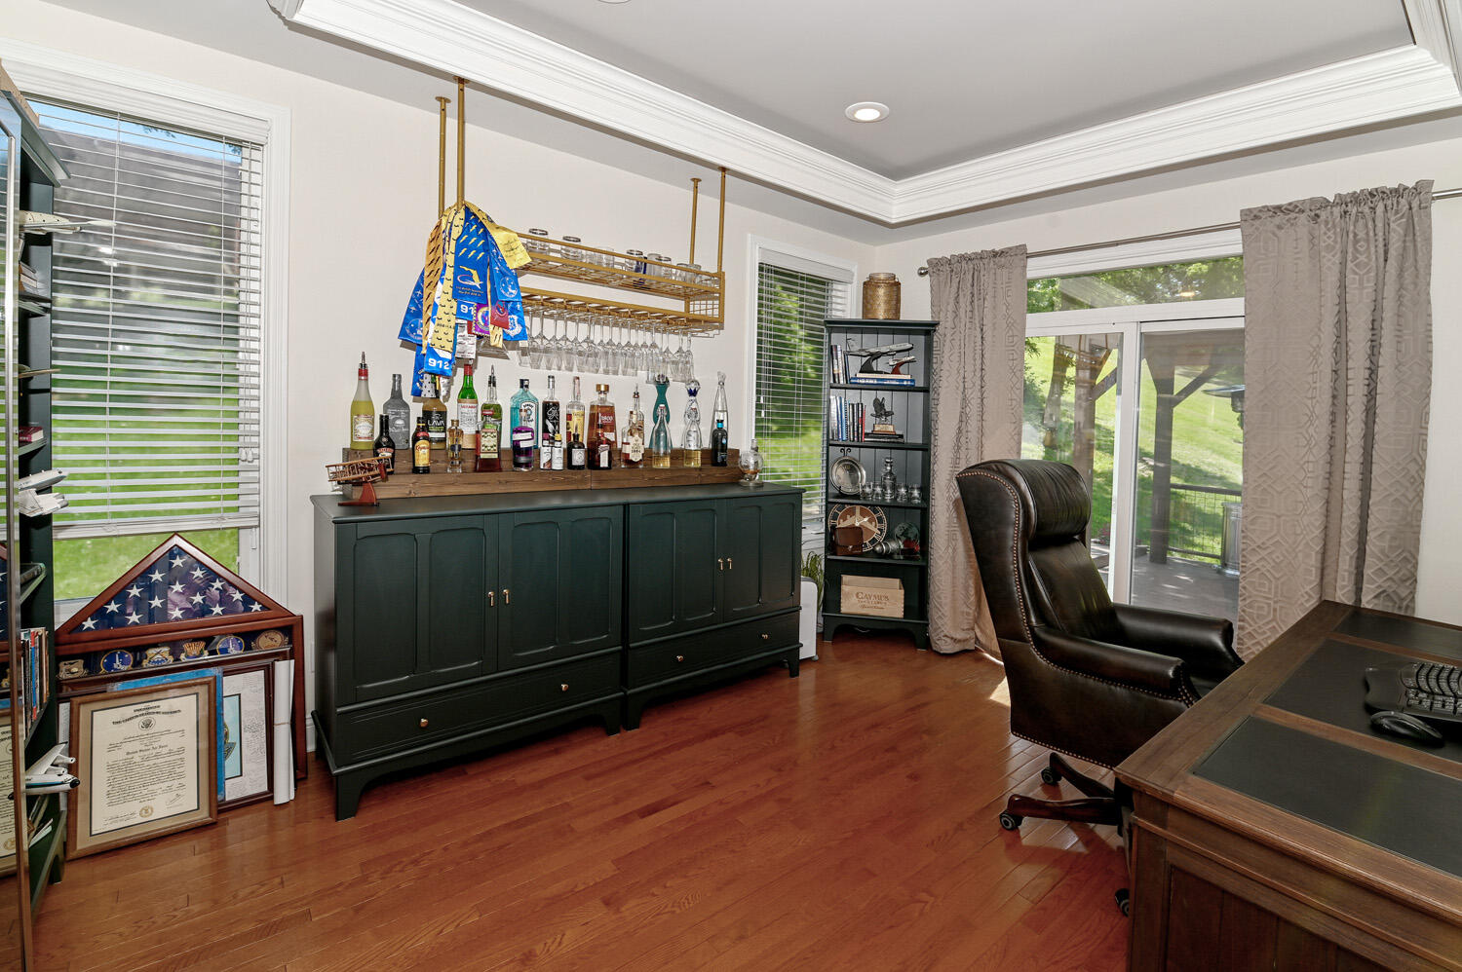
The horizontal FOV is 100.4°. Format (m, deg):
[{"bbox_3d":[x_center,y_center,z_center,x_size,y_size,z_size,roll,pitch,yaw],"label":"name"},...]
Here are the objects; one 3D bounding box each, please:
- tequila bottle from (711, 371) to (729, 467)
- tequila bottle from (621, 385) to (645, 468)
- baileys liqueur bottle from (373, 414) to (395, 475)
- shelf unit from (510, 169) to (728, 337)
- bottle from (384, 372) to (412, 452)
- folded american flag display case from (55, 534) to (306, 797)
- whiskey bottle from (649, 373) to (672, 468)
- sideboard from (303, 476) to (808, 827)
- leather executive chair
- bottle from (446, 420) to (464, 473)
[{"bbox_3d":[-0.063,-0.385,3.512,0.095,0.500,0.095,-1,5,-26],"label":"tequila bottle"},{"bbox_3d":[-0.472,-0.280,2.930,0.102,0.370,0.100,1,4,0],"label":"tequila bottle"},{"bbox_3d":[-1.250,-0.149,2.192,0.074,0.220,0.074,-3,7,-38],"label":"baileys liqueur bottle"},{"bbox_3d":[-0.615,-1.208,2.831,1.258,0.832,0.261,-2,5,-36],"label":"shelf unit"},{"bbox_3d":[-1.212,-0.269,2.218,0.095,0.279,0.080,-1,6,-35],"label":"bottle"},{"bbox_3d":[-1.822,0.604,2.032,0.637,0.921,0.098,-3,2,-38],"label":"folded american flag display case"},{"bbox_3d":[-0.336,-0.311,2.884,0.098,0.444,0.098,2,5,0],"label":"whiskey bottle"},{"bbox_3d":[-0.535,0.524,2.673,2.101,0.965,0.401,-2,6,-40],"label":"sideboard"},{"bbox_3d":[1.227,0.550,2.023,0.794,1.176,0.676,6,7,42],"label":"leather executive chair"},{"bbox_3d":[-1.195,-0.173,2.639,0.072,0.235,0.068,0,5,-22],"label":"bottle"}]

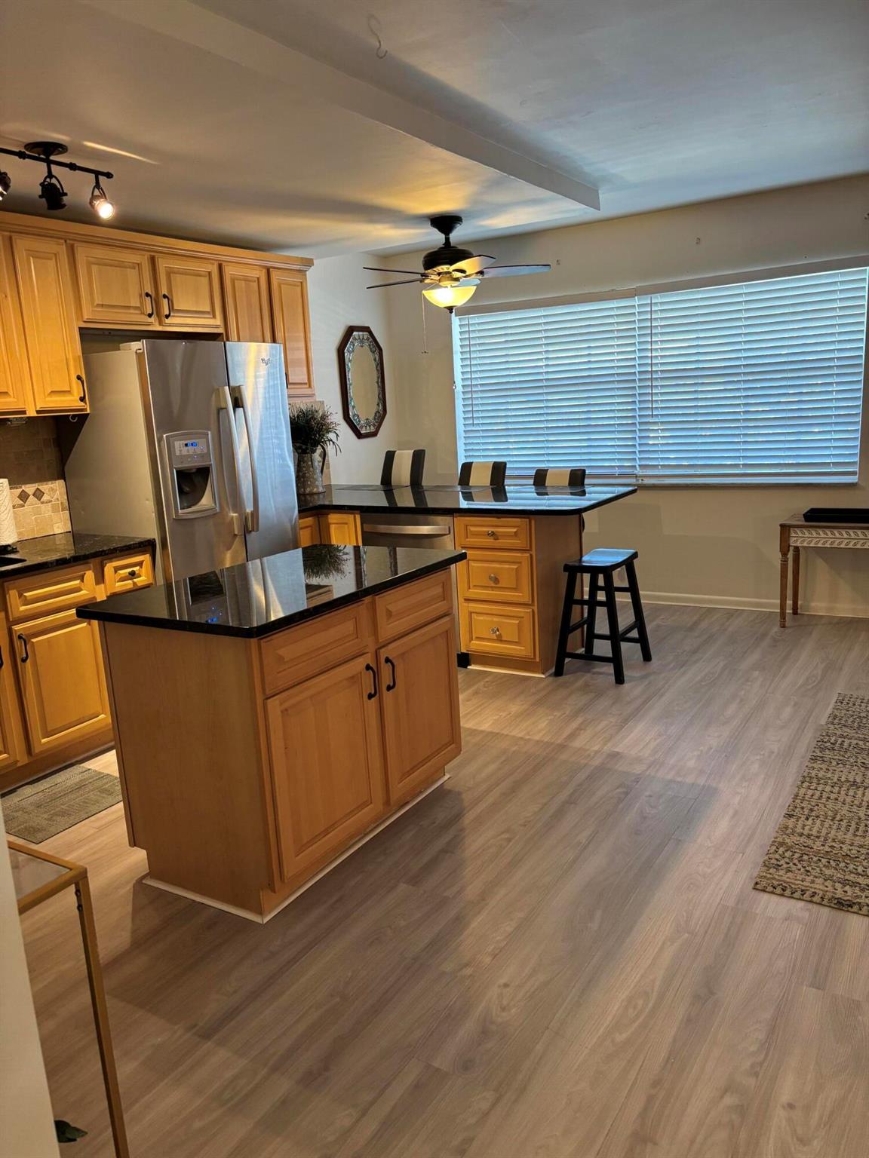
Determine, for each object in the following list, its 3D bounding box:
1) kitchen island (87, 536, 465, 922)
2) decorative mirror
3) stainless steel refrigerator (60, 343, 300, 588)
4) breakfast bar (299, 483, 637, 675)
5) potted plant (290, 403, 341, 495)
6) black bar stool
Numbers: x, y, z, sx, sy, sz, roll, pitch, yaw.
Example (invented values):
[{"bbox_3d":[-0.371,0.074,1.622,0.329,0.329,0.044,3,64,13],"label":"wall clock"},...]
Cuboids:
[{"bbox_3d":[-0.477,0.420,3.114,0.747,0.874,1.167,4,14,31],"label":"kitchen island"},{"bbox_3d":[-0.521,-1.462,6.484,0.030,0.815,0.535,4,14,33],"label":"decorative mirror"},{"bbox_3d":[-1.297,-0.325,4.688,0.759,1.787,0.909,4,14,33],"label":"stainless steel refrigerator"},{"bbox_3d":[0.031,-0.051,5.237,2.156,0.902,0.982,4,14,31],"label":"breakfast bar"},{"bbox_3d":[-0.820,-0.861,5.770,0.352,0.596,0.362,-3,12,1],"label":"potted plant"},{"bbox_3d":[0.896,0.175,4.563,0.362,0.609,0.463,4,14,33],"label":"black bar stool"}]

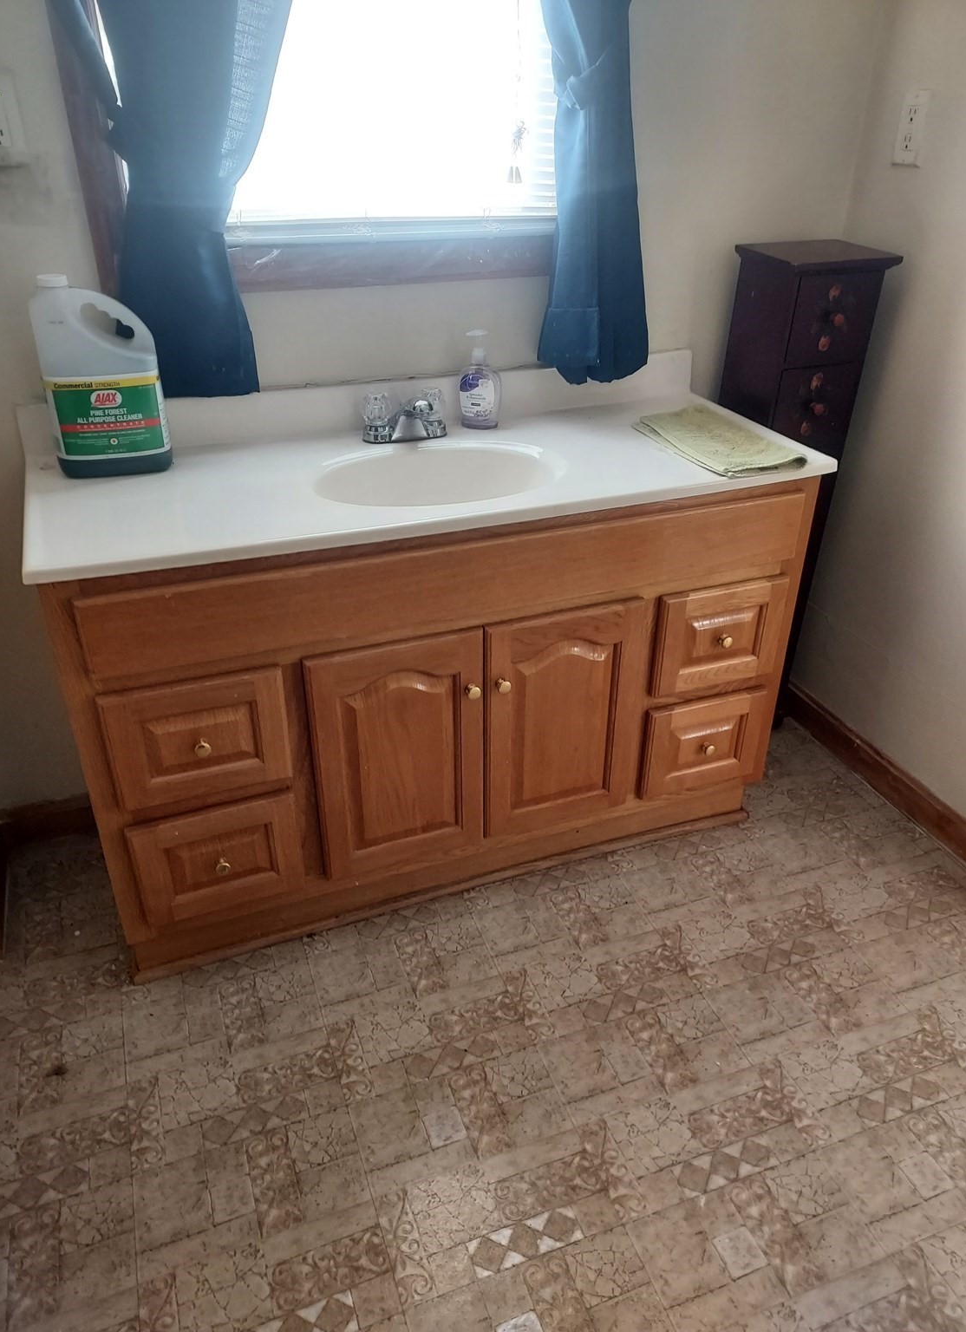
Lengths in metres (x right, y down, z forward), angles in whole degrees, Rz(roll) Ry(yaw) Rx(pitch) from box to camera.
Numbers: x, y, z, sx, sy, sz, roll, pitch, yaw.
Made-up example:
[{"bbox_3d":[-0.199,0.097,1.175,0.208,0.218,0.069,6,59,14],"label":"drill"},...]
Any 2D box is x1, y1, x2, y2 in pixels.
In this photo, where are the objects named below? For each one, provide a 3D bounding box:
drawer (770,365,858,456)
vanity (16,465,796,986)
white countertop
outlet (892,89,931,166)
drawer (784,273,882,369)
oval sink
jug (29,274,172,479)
[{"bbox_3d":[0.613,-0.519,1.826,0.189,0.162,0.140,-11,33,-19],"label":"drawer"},{"bbox_3d":[-0.085,-0.004,1.708,1.208,0.738,0.483,-11,33,-19],"label":"vanity"},{"bbox_3d":[-0.074,-0.369,1.503,1.245,0.103,0.481,-11,33,-19],"label":"white countertop"},{"bbox_3d":[0.757,-0.947,1.627,0.008,0.115,0.070,-11,33,-19],"label":"outlet"},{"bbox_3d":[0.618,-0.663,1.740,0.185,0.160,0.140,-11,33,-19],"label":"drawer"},{"bbox_3d":[-0.070,-0.252,1.488,0.395,0.130,0.243,-11,33,-19],"label":"oval sink"},{"bbox_3d":[-0.570,-0.438,1.384,0.167,0.283,0.114,-11,33,-19],"label":"jug"}]

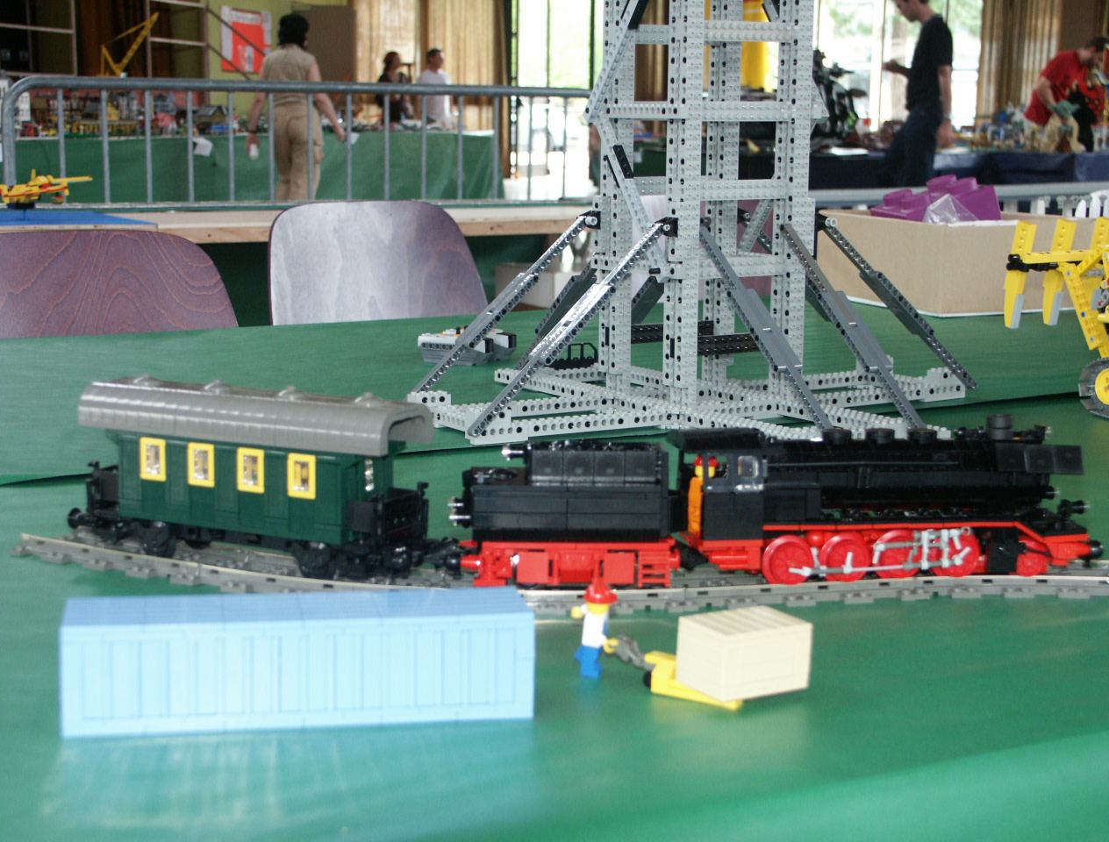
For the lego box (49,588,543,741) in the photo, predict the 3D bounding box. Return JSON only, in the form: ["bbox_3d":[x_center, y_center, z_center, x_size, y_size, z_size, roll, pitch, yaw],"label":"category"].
[{"bbox_3d":[-0.107,0.100,0.752,0.192,0.046,0.044,-1,10,-11],"label":"lego box"}]

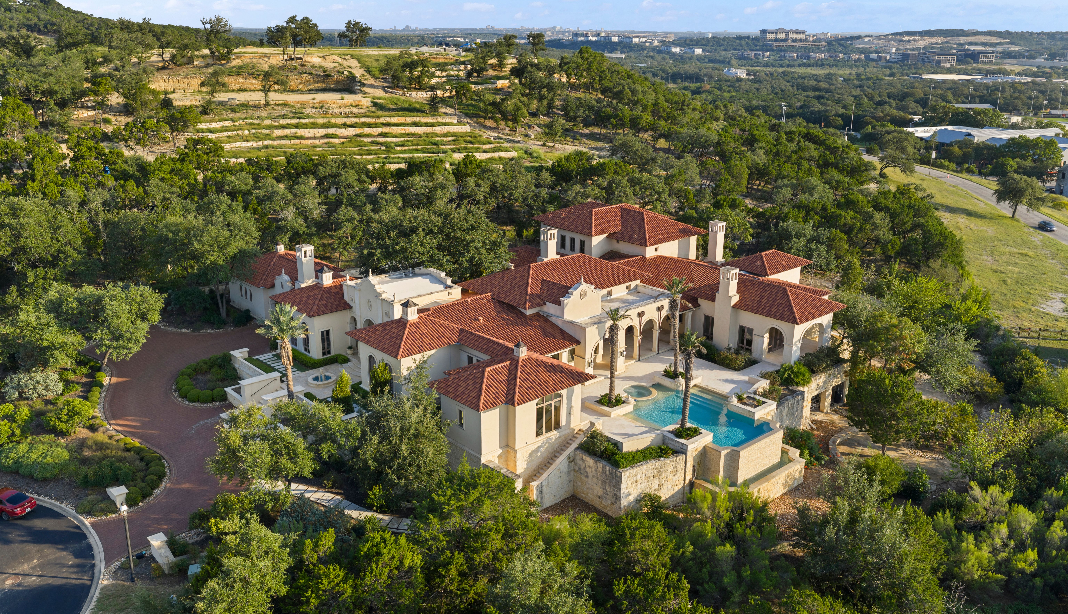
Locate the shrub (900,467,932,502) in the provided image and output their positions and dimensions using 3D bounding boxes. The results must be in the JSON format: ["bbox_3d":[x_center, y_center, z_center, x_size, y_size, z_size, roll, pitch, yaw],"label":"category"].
[{"bbox_3d":[28.817,13.359,62.705,2.400,2.100,2.200,10,21,26],"label":"shrub"}]

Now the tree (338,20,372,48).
[{"bbox_3d":[-54.640,-83.400,253.730,10.480,8.110,10.480,0,18,0],"label":"tree"}]

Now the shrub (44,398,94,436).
[{"bbox_3d":[-37.430,8.870,66.980,3.700,2.600,3.700,0,18,0],"label":"shrub"}]

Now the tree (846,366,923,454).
[{"bbox_3d":[26.250,7.970,62.510,5.500,7.180,5.500,0,18,0],"label":"tree"}]

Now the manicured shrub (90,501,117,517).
[{"bbox_3d":[-27.667,12.952,53.481,1.700,0.800,1.400,-10,21,-29],"label":"manicured shrub"}]

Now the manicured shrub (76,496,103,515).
[{"bbox_3d":[-31.290,13.970,58.550,1.900,1.000,1.900,0,18,0],"label":"manicured shrub"}]

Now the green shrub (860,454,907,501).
[{"bbox_3d":[24.760,12.040,58.920,2.950,3.000,2.950,0,18,0],"label":"green shrub"}]

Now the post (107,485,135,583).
[{"bbox_3d":[-23.086,13.294,46.984,0.500,5.100,0.500,-10,21,-28],"label":"post"}]

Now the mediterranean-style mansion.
[{"bbox_3d":[2.284,-2.585,87.197,51.000,12.000,50.000,-15,24,-39],"label":"mediterranean-style mansion"}]

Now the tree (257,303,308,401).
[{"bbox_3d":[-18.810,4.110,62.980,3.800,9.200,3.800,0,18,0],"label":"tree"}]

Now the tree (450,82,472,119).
[{"bbox_3d":[-15.731,-44.769,180.000,4.700,7.600,4.600,-1,19,-5],"label":"tree"}]

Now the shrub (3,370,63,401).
[{"bbox_3d":[-41.244,6.453,68.317,4.700,1.900,3.600,-12,22,-31],"label":"shrub"}]

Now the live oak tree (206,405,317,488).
[{"bbox_3d":[-18.710,9.900,57.290,7.070,6.130,7.070,0,18,0],"label":"live oak tree"}]

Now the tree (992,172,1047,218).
[{"bbox_3d":[105.260,-24.210,180.410,10.220,10.160,10.220,0,18,0],"label":"tree"}]

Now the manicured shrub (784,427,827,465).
[{"bbox_3d":[22.085,11.233,67.339,2.700,1.500,3.500,-15,24,-39],"label":"manicured shrub"}]

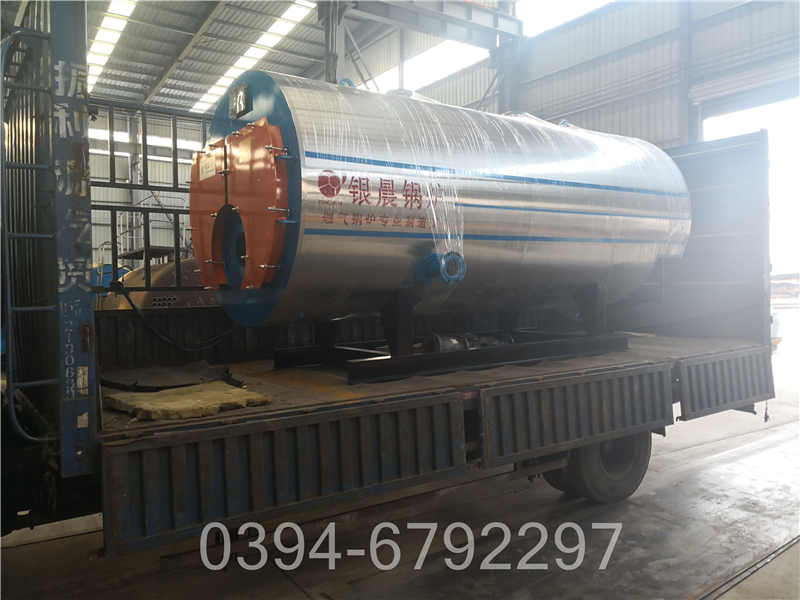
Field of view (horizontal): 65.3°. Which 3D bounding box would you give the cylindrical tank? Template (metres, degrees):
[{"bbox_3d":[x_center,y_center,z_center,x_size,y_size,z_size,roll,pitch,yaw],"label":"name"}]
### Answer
[{"bbox_3d":[0.567,-0.762,5.505,4.354,1.813,1.813,-2,1,-35],"label":"cylindrical tank"}]

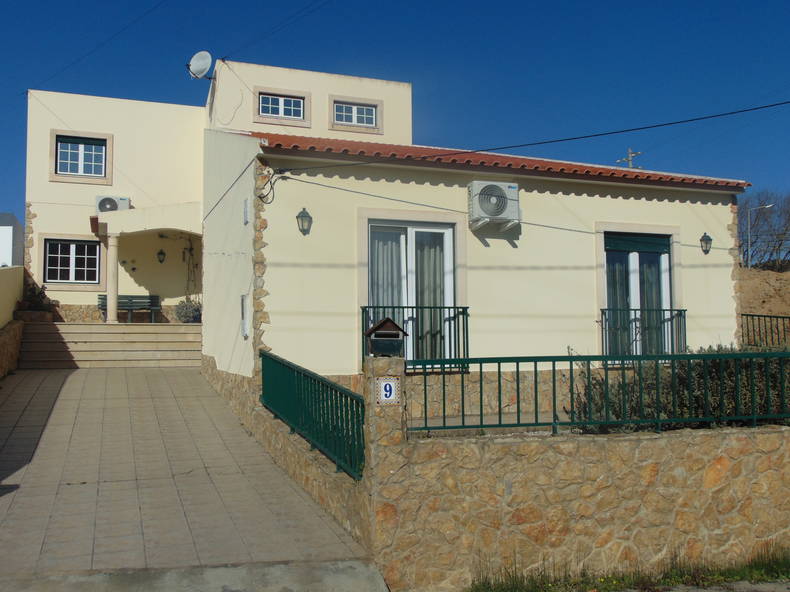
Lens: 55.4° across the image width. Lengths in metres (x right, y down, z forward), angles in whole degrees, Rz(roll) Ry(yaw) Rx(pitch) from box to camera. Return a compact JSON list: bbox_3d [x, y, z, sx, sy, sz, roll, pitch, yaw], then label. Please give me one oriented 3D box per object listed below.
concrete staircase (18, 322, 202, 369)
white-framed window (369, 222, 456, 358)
[{"bbox_3d":[-6.132,1.071,16.516,3.608,0.966,1.540,1,-3,-21],"label":"concrete staircase"},{"bbox_3d":[0.227,-0.024,10.420,1.278,2.016,0.120,1,-3,-21],"label":"white-framed window"}]

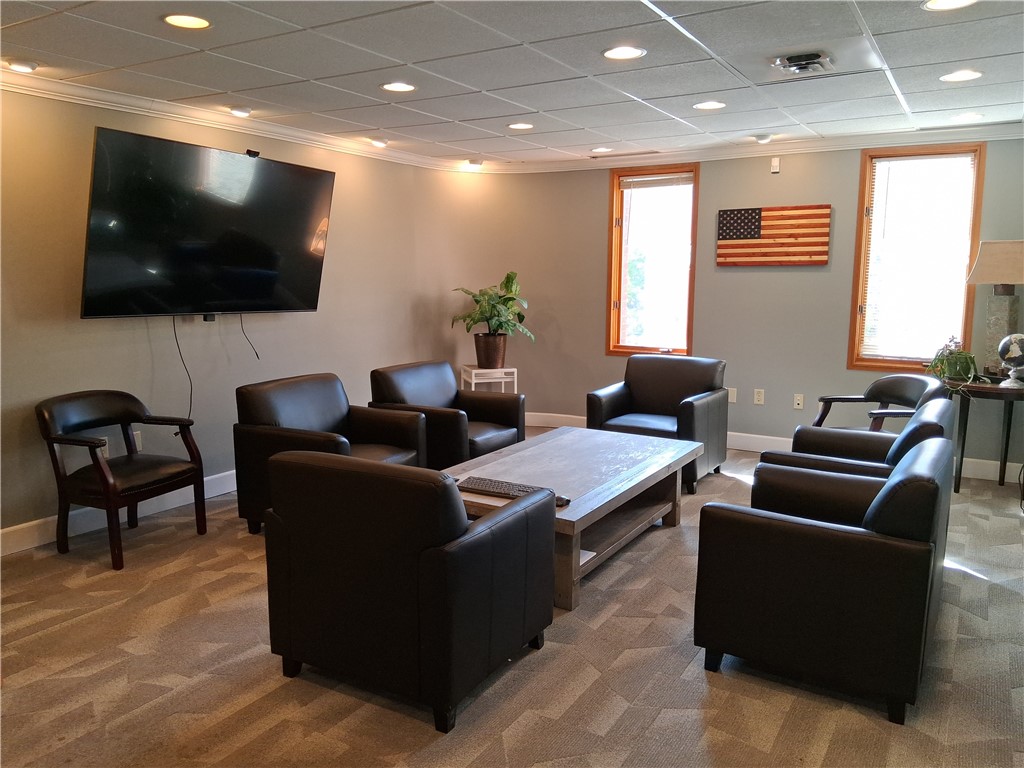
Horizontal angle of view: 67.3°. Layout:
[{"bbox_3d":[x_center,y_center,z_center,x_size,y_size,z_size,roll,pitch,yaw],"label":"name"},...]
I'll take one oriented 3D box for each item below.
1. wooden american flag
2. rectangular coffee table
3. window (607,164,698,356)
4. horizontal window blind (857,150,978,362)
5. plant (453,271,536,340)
[{"bbox_3d":[1.949,-1.100,5.763,0.813,0.426,0.035,5,10,31],"label":"wooden american flag"},{"bbox_3d":[0.294,0.613,4.103,0.938,0.392,1.679,5,10,31],"label":"rectangular coffee table"},{"bbox_3d":[1.150,-0.994,6.308,0.742,1.530,0.091,5,10,31],"label":"window"},{"bbox_3d":[2.760,-0.820,5.283,0.635,1.385,0.050,5,10,31],"label":"horizontal window blind"},{"bbox_3d":[-0.165,-0.664,6.505,0.702,0.584,0.626,0,9,-1],"label":"plant"}]

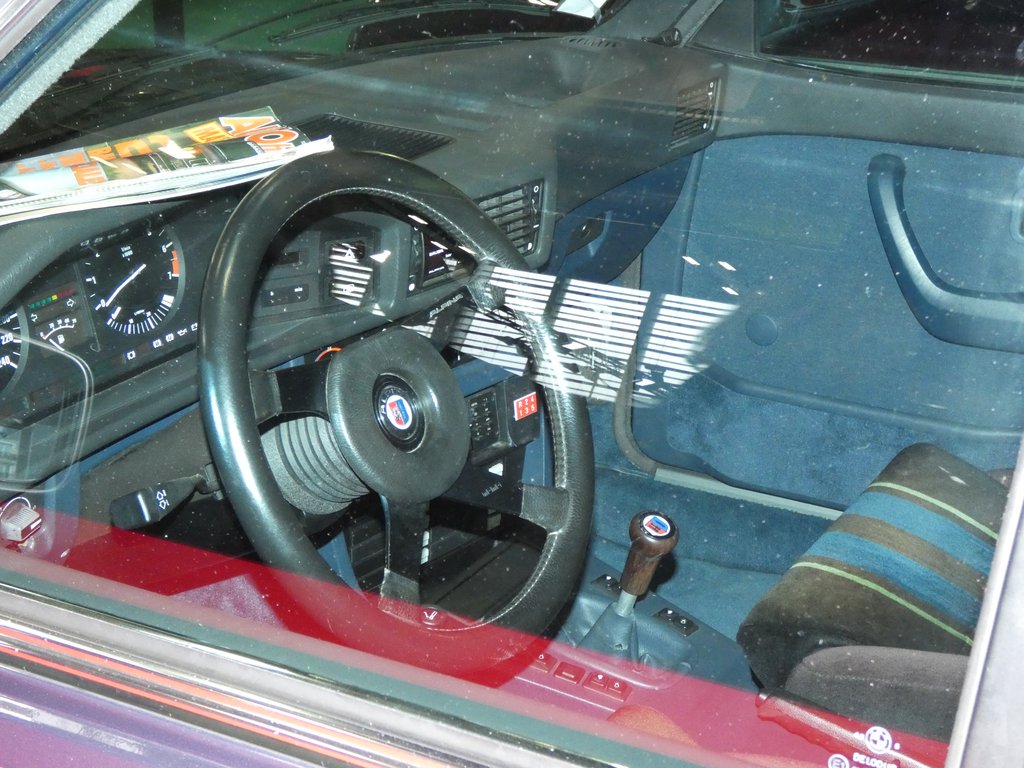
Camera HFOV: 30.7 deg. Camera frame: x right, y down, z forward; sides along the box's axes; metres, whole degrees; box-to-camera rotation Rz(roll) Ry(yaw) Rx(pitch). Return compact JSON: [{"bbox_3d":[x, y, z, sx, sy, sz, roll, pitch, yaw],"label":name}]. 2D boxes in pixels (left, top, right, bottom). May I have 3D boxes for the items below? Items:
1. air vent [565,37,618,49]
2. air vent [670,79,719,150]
[{"bbox_3d":[0.098,-0.421,2.300,0.068,0.013,0.028,14,25,28],"label":"air vent"},{"bbox_3d":[0.211,-0.320,2.188,0.025,0.067,0.092,22,29,30],"label":"air vent"}]

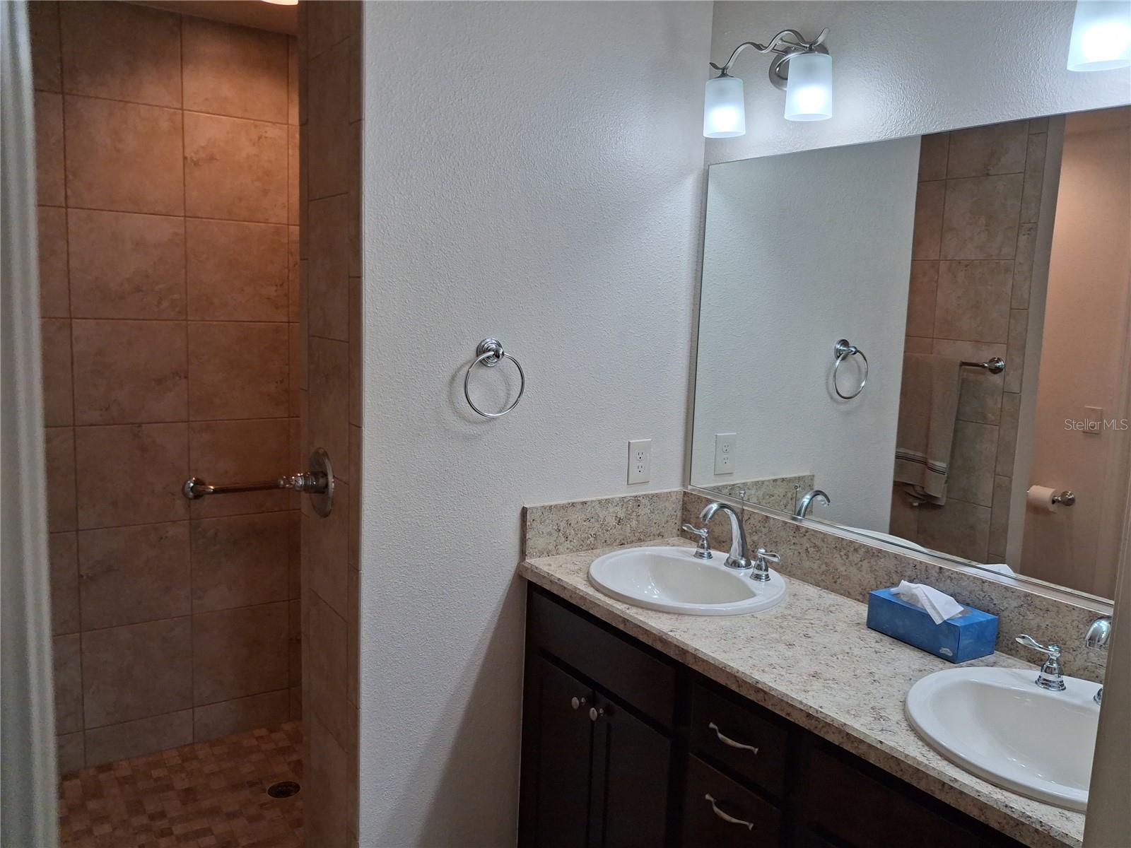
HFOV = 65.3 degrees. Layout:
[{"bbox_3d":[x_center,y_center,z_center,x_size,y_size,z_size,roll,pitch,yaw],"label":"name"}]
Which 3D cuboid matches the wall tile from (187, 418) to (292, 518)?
[{"bbox_3d":[-1.127,0.153,3.063,0.332,0.332,0.010,-3,9,-34],"label":"wall tile"}]

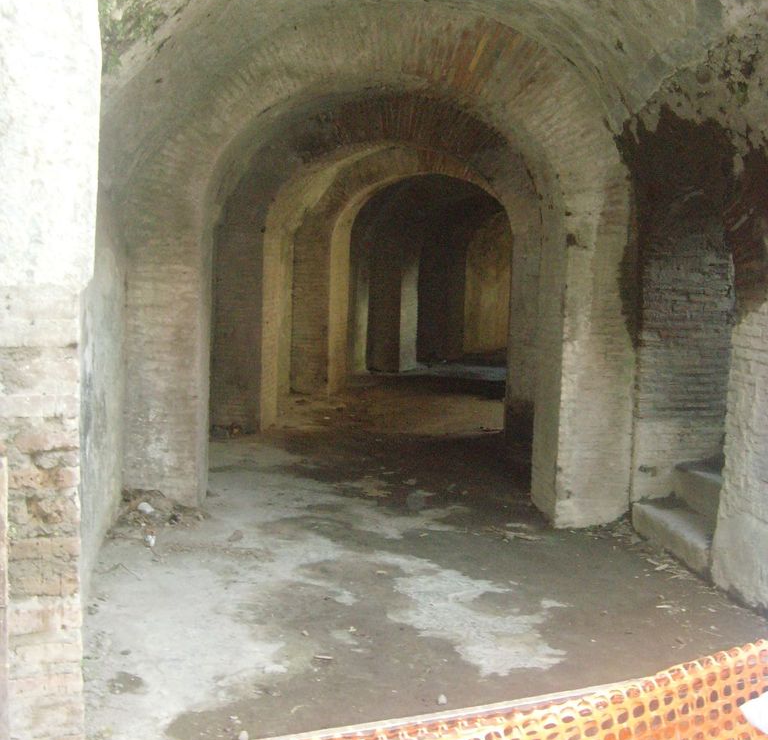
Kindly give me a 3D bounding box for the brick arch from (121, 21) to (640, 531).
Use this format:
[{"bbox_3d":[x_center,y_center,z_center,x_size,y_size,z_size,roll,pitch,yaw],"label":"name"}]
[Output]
[{"bbox_3d":[-0.007,-0.639,7.396,3.106,3.129,0.700,2,5,-2],"label":"brick arch"}]

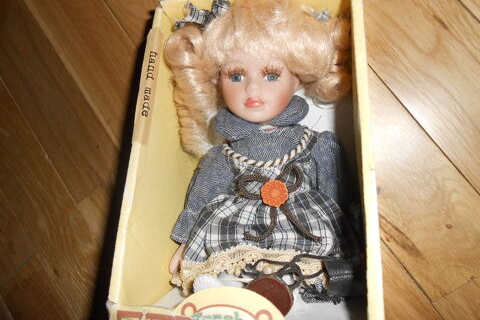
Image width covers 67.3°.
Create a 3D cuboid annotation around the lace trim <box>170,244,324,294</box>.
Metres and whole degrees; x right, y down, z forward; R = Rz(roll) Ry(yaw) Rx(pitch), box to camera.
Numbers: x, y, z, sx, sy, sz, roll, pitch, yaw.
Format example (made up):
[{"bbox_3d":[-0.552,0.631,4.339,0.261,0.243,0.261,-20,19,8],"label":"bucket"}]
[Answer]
[{"bbox_3d":[0.007,0.074,0.250,0.102,0.050,0.031,-4,85,11],"label":"lace trim"}]

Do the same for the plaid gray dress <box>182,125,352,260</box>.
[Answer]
[{"bbox_3d":[0.021,0.025,0.272,0.106,0.075,0.092,-4,85,11],"label":"plaid gray dress"}]

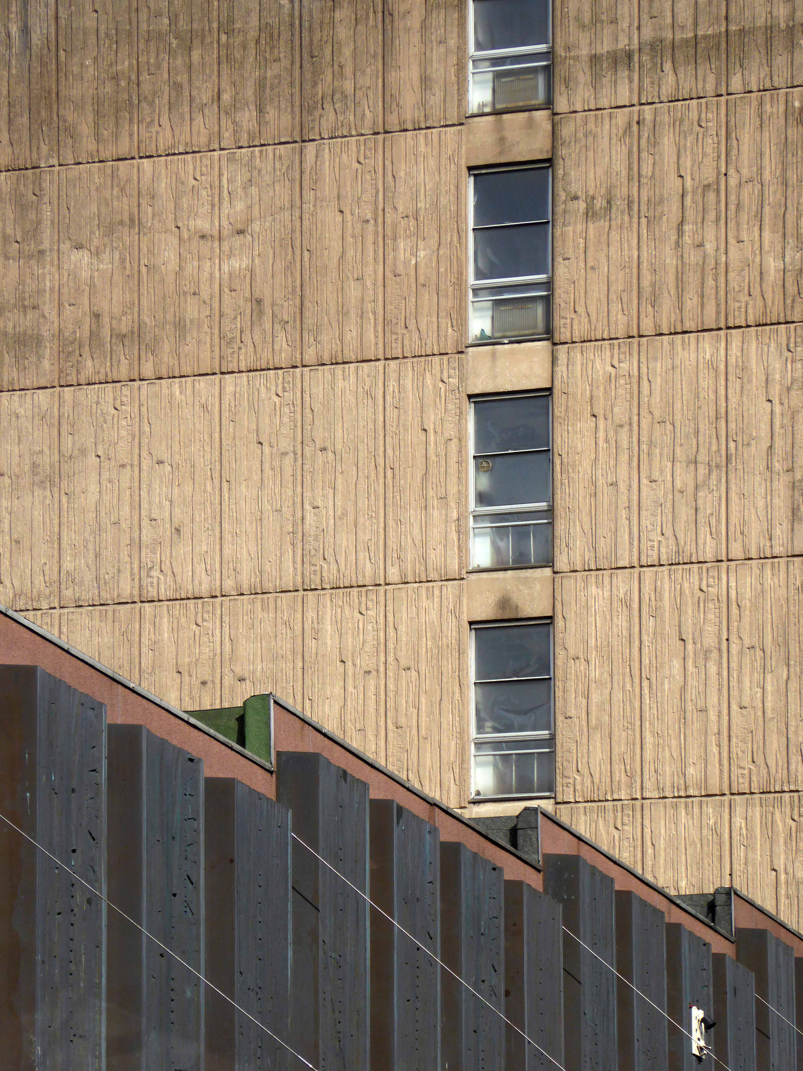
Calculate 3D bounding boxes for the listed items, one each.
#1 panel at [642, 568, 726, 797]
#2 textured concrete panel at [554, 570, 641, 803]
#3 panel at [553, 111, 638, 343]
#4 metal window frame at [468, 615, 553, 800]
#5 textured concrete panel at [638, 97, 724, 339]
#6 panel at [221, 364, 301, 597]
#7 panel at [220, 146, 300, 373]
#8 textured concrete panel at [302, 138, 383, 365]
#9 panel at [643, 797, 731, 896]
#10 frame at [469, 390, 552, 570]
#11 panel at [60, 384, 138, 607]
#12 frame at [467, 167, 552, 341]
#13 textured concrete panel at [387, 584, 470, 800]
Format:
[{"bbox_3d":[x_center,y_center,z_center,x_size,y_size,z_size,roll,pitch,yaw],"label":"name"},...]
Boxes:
[{"bbox_3d":[3.384,1.744,55.449,1.092,2.800,0.120,-4,-10,23],"label":"panel"},{"bbox_3d":[2.363,1.795,55.461,1.092,2.786,0.130,-4,-11,21],"label":"textured concrete panel"},{"bbox_3d":[2.380,-3.742,56.236,1.040,2.760,0.150,-5,-13,20],"label":"panel"},{"bbox_3d":[1.340,2.092,55.345,1.030,2.160,0.140,-5,-13,20],"label":"metal window frame"},{"bbox_3d":[3.422,-3.847,56.082,1.100,2.833,0.130,-4,-11,21],"label":"textured concrete panel"},{"bbox_3d":[-1.764,-0.665,58.064,1.092,2.800,0.120,-4,-10,23],"label":"panel"},{"bbox_3d":[-1.784,-3.483,58.543,1.092,2.800,0.120,-4,-10,23],"label":"panel"},{"bbox_3d":[-0.739,-3.557,58.106,1.092,2.800,0.120,-4,-10,23],"label":"textured concrete panel"},{"bbox_3d":[3.385,4.463,54.565,1.091,2.780,0.130,-4,-11,21],"label":"panel"},{"bbox_3d":[1.343,-0.666,56.431,1.070,2.186,0.100,-4,-11,21],"label":"frame"},{"bbox_3d":[-3.765,-0.510,58.304,1.095,2.811,0.130,-4,-11,21],"label":"panel"},{"bbox_3d":[1.342,-3.464,57.263,1.080,2.130,0.120,-4,-10,23],"label":"frame"},{"bbox_3d":[0.312,1.918,55.772,1.040,2.760,0.150,-5,-13,20],"label":"textured concrete panel"}]

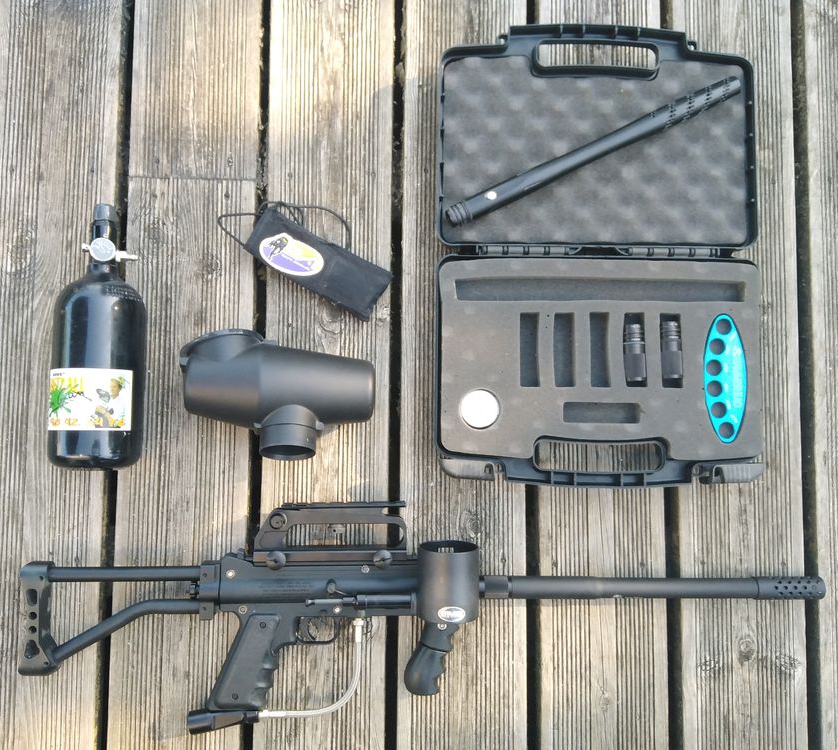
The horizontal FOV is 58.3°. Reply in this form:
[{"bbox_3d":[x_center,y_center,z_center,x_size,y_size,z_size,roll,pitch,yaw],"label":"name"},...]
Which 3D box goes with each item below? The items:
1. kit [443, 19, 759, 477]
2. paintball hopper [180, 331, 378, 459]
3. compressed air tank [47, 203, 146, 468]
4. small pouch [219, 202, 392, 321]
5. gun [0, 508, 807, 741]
[{"bbox_3d":[0.192,-0.134,0.831,0.349,0.042,0.504,0,86,-1],"label":"kit"},{"bbox_3d":[-0.146,0.018,0.780,0.201,0.088,0.135,0,74,-1],"label":"paintball hopper"},{"bbox_3d":[-0.330,-0.043,0.782,0.099,0.099,0.276,0,86,-2],"label":"compressed air tank"},{"bbox_3d":[-0.124,-0.146,0.833,0.195,0.022,0.082,30,86,1],"label":"small pouch"},{"bbox_3d":[0.011,0.253,0.781,0.842,0.078,0.236,1,86,-1],"label":"gun"}]

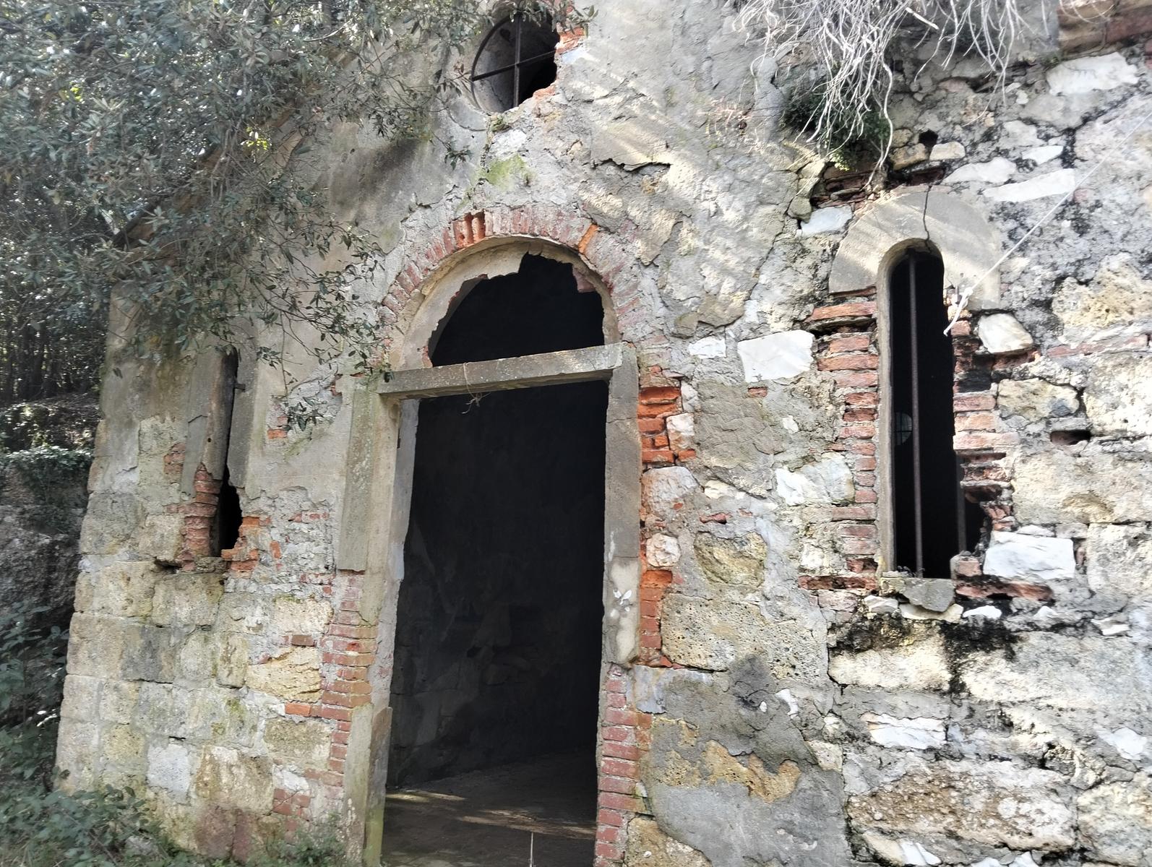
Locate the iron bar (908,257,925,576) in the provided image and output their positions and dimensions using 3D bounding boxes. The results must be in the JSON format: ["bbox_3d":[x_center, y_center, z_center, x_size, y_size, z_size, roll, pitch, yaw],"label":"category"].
[{"bbox_3d":[1.280,-0.086,3.262,0.020,1.238,0.020,-3,-12,27],"label":"iron bar"}]

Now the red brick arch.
[{"bbox_3d":[-0.258,-0.713,4.240,1.585,0.785,0.240,-4,-13,27],"label":"red brick arch"}]

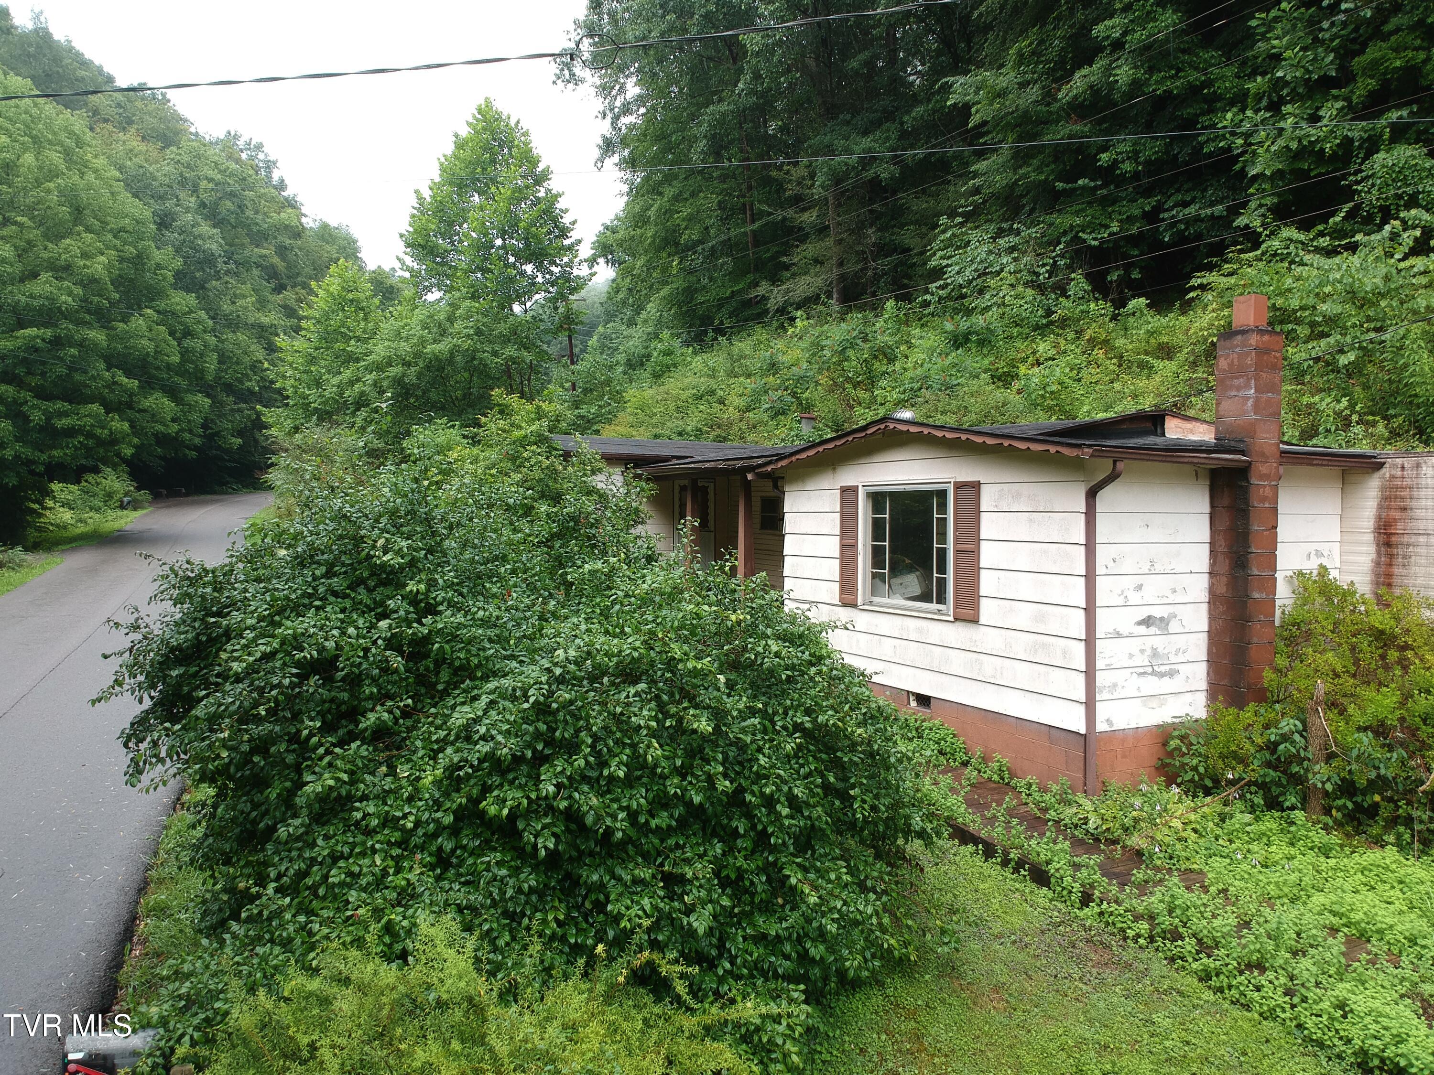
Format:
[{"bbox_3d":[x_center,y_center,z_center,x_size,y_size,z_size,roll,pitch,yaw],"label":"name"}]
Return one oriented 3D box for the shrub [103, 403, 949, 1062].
[{"bbox_3d":[-1.200,0.957,6.929,5.100,3.500,4.800,-1,2,-23],"label":"shrub"}]

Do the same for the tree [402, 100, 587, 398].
[{"bbox_3d":[-7.500,-7.275,34.810,6.300,15.200,6.300,0,2,0],"label":"tree"}]

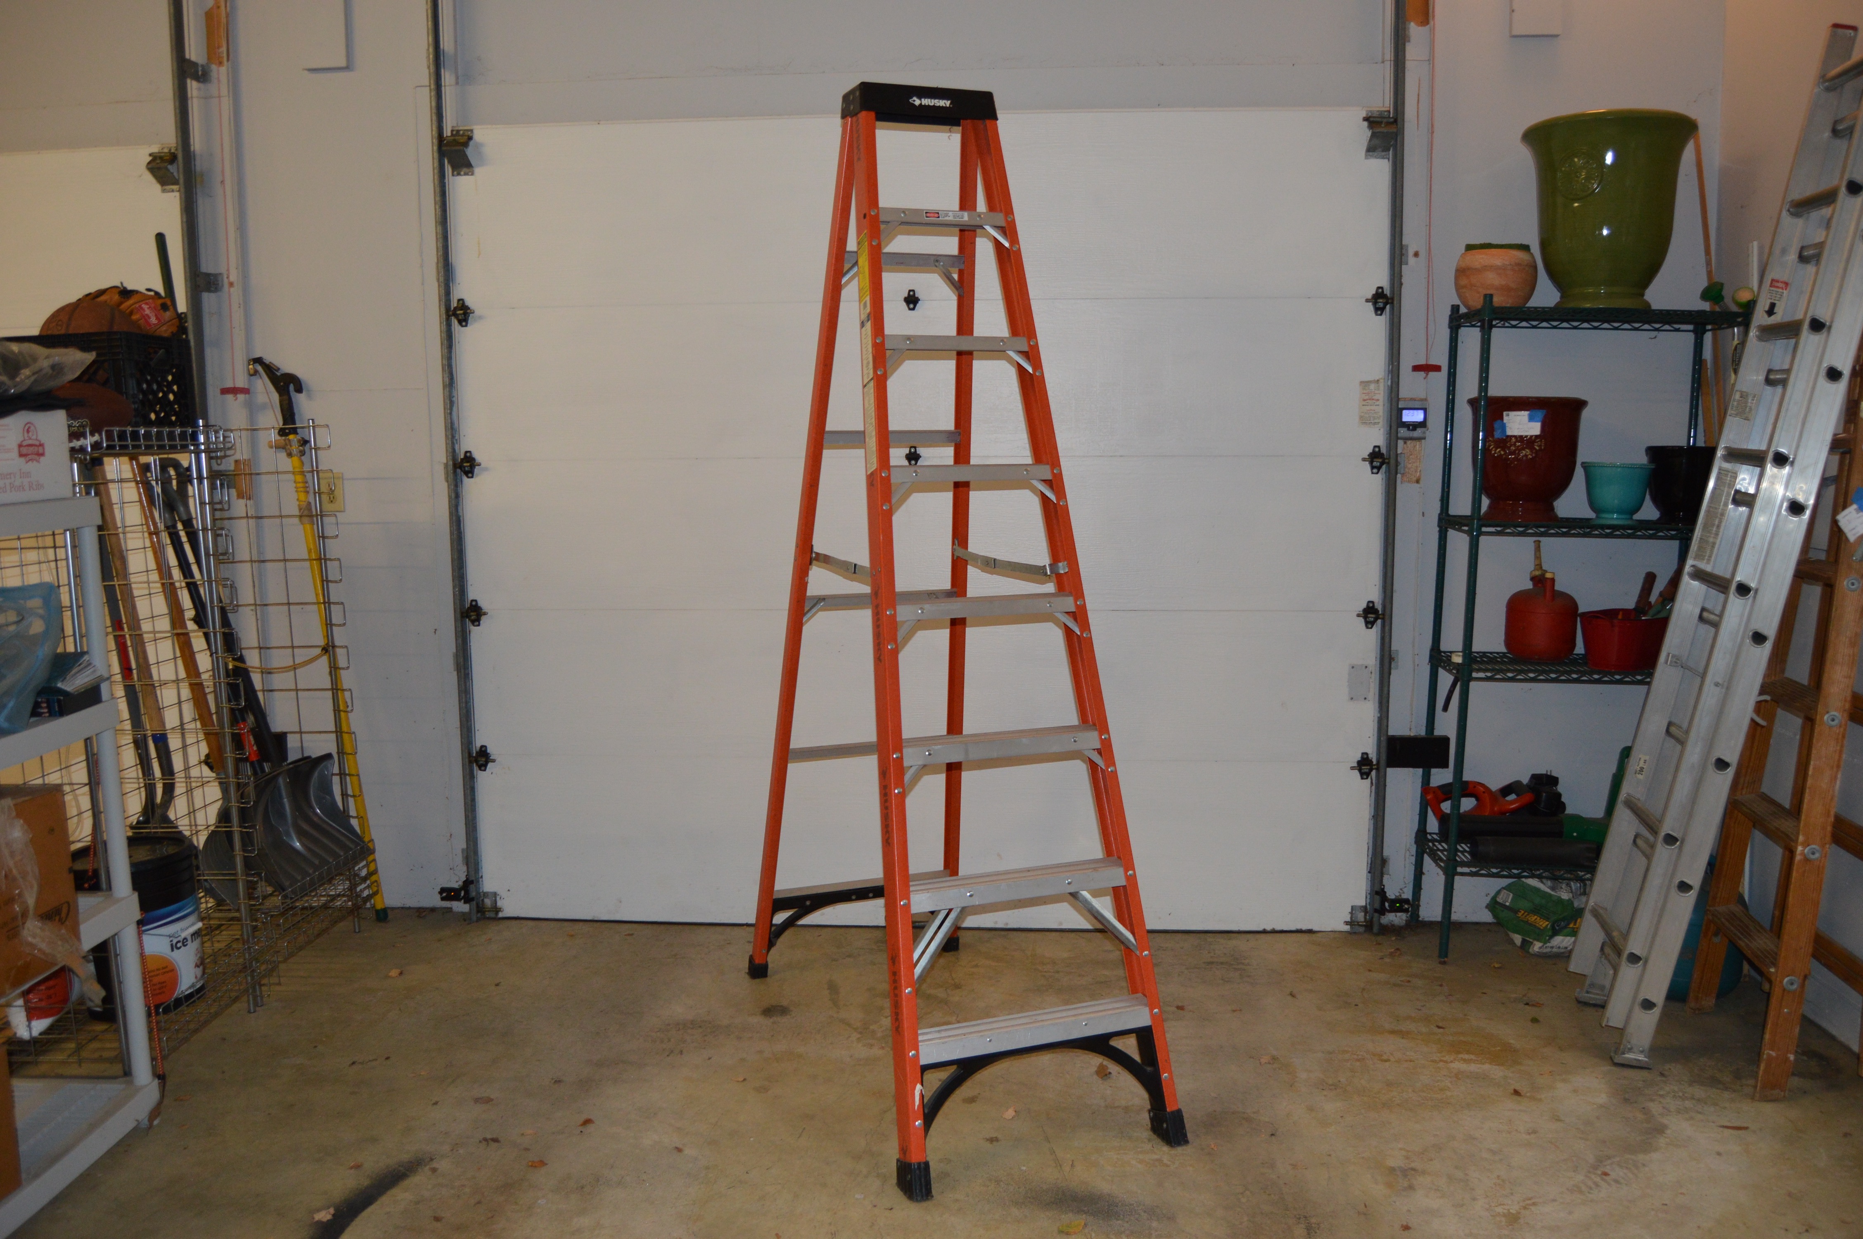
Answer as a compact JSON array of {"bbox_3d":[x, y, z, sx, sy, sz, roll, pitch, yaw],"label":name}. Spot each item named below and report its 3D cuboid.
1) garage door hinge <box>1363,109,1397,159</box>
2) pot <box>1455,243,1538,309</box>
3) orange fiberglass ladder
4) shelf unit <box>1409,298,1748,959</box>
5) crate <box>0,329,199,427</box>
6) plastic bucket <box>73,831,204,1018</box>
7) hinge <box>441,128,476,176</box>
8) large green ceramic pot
[{"bbox_3d":[1.282,-1.382,3.961,0.078,0.145,0.075,0,6,3],"label":"garage door hinge"},{"bbox_3d":[1.624,-0.973,4.013,0.232,0.190,0.232,2,6,3],"label":"pot"},{"bbox_3d":[0.001,-0.090,3.363,0.650,2.326,1.340,-3,7,-21],"label":"orange fiberglass ladder"},{"bbox_3d":[1.884,0.038,4.106,0.765,1.900,0.370,2,6,3],"label":"shelf unit"},{"bbox_3d":[-2.151,-0.583,3.607,0.330,0.280,0.330,0,6,2],"label":"crate"},{"bbox_3d":[-2.025,0.789,3.578,0.298,0.380,0.298,0,6,0],"label":"plastic bucket"},{"bbox_3d":[-1.401,-1.385,4.122,0.075,0.142,0.075,0,6,3],"label":"hinge"},{"bbox_3d":[1.899,-1.118,3.935,0.445,0.512,0.445,1,6,0],"label":"large green ceramic pot"}]

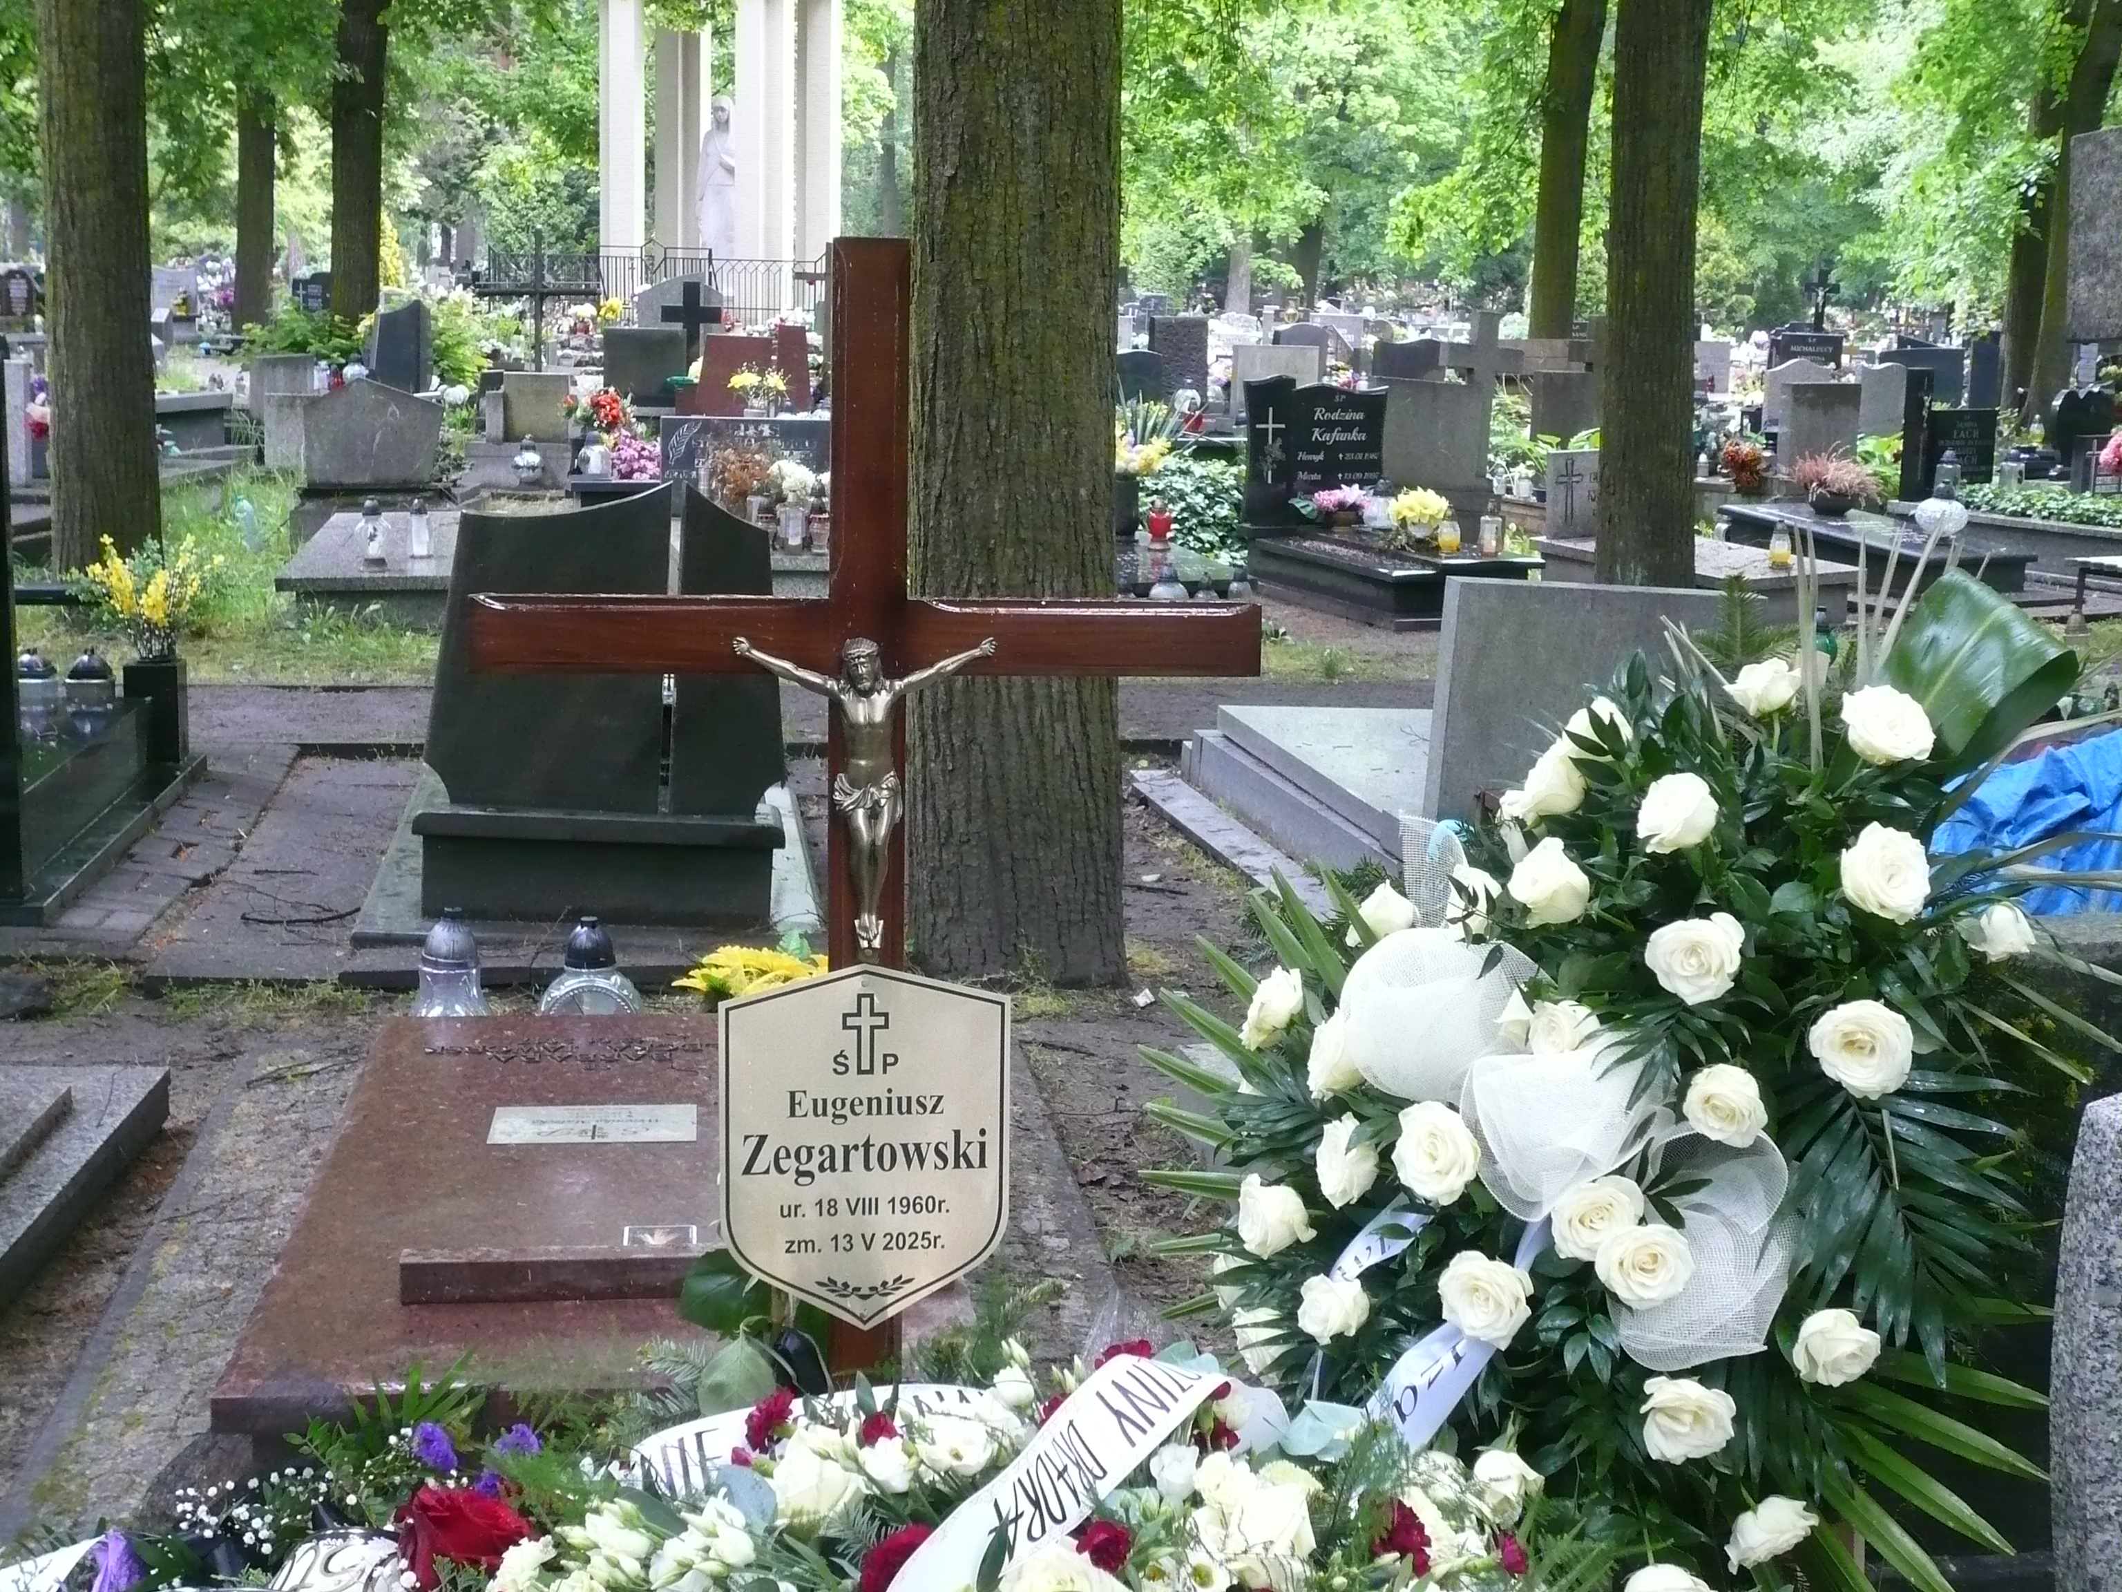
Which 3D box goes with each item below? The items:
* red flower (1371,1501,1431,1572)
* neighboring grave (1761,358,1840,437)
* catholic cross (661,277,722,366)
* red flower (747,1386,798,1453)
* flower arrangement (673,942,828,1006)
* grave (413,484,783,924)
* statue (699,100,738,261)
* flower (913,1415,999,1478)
[{"bbox_3d":[0.265,0.577,2.200,0.046,0.048,0.044,1,10,0],"label":"red flower"},{"bbox_3d":[5.736,-3.076,21.800,0.570,0.610,0.160,-1,11,-9],"label":"neighboring grave"},{"bbox_3d":[-3.566,-4.438,27.200,0.610,1.120,0.130,0,11,-6],"label":"catholic cross"},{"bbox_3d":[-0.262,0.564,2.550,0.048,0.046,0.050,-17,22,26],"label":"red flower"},{"bbox_3d":[-0.583,0.373,5.400,0.320,0.180,0.260,0,10,-5],"label":"flower arrangement"},{"bbox_3d":[-1.033,-0.199,6.310,0.800,0.960,0.280,2,11,-10],"label":"grave"},{"bbox_3d":[-5.208,-9.341,43.000,0.700,2.650,0.600,0,11,-6],"label":"statue"},{"bbox_3d":[-0.093,0.576,2.500,0.074,0.046,0.066,1,11,0],"label":"flower"}]

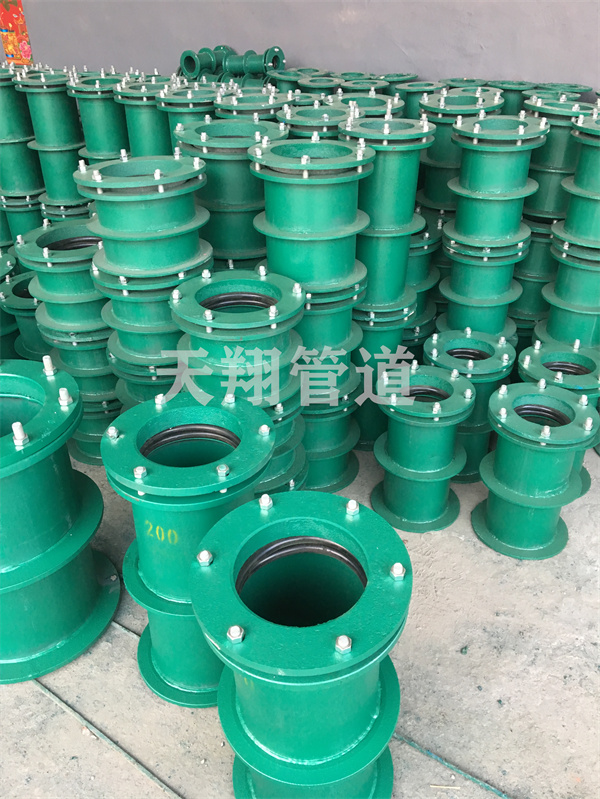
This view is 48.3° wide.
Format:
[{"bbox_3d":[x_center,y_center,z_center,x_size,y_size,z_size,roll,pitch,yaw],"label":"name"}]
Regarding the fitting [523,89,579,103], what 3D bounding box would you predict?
[{"bbox_3d":[1.026,-1.101,2.814,0.226,0.330,0.226,-1,33,0],"label":"fitting"}]

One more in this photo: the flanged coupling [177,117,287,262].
[{"bbox_3d":[-0.192,-0.637,2.016,0.334,0.332,0.334,-2,33,0],"label":"flanged coupling"}]

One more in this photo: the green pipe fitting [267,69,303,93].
[{"bbox_3d":[-0.052,-1.364,3.237,0.195,0.360,0.195,-2,33,0],"label":"green pipe fitting"}]

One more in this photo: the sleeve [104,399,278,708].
[{"bbox_3d":[-0.241,0.358,1.606,0.369,0.682,0.369,-1,31,0],"label":"sleeve"}]

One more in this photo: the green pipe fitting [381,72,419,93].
[{"bbox_3d":[0.414,-1.230,2.962,0.195,0.360,0.195,-2,33,0],"label":"green pipe fitting"}]

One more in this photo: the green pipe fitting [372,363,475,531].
[{"bbox_3d":[0.382,0.143,2.115,0.291,0.475,0.291,-1,32,0],"label":"green pipe fitting"}]

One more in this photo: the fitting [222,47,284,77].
[{"bbox_3d":[-0.264,-1.964,3.892,0.362,0.158,0.158,24,40,33],"label":"fitting"}]

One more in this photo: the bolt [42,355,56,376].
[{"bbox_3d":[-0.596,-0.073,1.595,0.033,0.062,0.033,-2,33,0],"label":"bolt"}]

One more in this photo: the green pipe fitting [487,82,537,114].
[{"bbox_3d":[0.972,-1.296,3.143,0.226,0.330,0.226,-1,33,0],"label":"green pipe fitting"}]

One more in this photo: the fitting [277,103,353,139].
[{"bbox_3d":[0.071,-0.788,2.246,0.287,0.360,0.287,-1,33,0],"label":"fitting"}]

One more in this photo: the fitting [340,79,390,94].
[{"bbox_3d":[0.306,-1.322,3.191,0.226,0.330,0.226,-1,33,0],"label":"fitting"}]

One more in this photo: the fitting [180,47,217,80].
[{"bbox_3d":[-0.563,-2.084,4.138,0.156,0.156,0.328,20,38,31],"label":"fitting"}]

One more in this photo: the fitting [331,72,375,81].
[{"bbox_3d":[0.267,-1.451,3.388,0.226,0.330,0.226,-1,33,0],"label":"fitting"}]

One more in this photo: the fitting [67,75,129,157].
[{"bbox_3d":[-0.825,-1.116,2.948,0.285,0.515,0.285,-2,33,0],"label":"fitting"}]

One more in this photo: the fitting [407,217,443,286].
[{"bbox_3d":[0.328,-0.437,2.313,0.325,0.335,0.325,-2,33,0],"label":"fitting"}]

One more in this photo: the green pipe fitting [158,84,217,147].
[{"bbox_3d":[-0.402,-1.031,2.636,0.287,0.360,0.287,-1,33,0],"label":"green pipe fitting"}]

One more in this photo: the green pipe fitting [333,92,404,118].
[{"bbox_3d":[0.231,-0.921,2.450,0.287,0.360,0.287,-1,33,0],"label":"green pipe fitting"}]

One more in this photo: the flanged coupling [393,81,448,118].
[{"bbox_3d":[0.542,-1.254,3.068,0.226,0.330,0.226,-1,33,0],"label":"flanged coupling"}]

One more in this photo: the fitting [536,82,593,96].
[{"bbox_3d":[0.982,-1.002,2.570,0.195,0.360,0.195,-2,33,0],"label":"fitting"}]

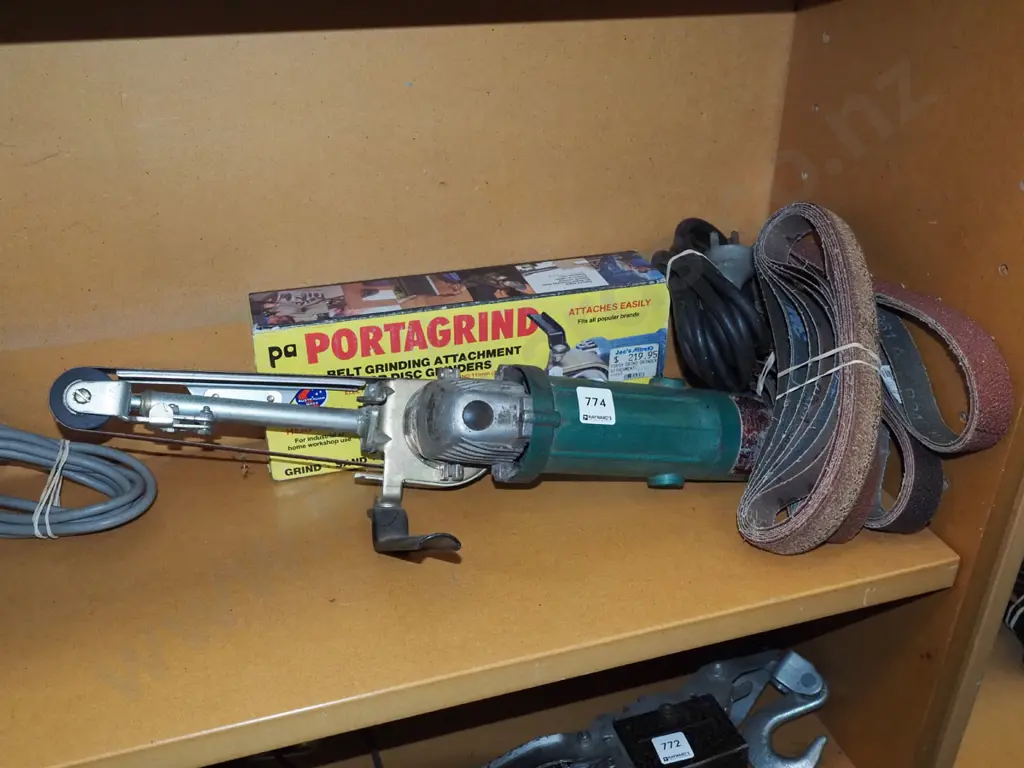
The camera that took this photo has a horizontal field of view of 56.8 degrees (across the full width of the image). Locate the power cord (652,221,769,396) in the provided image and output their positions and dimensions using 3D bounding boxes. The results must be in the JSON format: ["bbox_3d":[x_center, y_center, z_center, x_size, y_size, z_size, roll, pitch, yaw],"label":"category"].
[{"bbox_3d":[0.164,-0.057,0.754,0.093,0.144,0.082,-8,29,-16],"label":"power cord"}]

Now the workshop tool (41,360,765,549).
[{"bbox_3d":[-0.054,0.045,0.629,0.479,0.130,0.103,6,-18,-15],"label":"workshop tool"}]

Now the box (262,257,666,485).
[{"bbox_3d":[-0.036,-0.018,0.727,0.305,0.122,0.062,-8,29,-16],"label":"box"}]

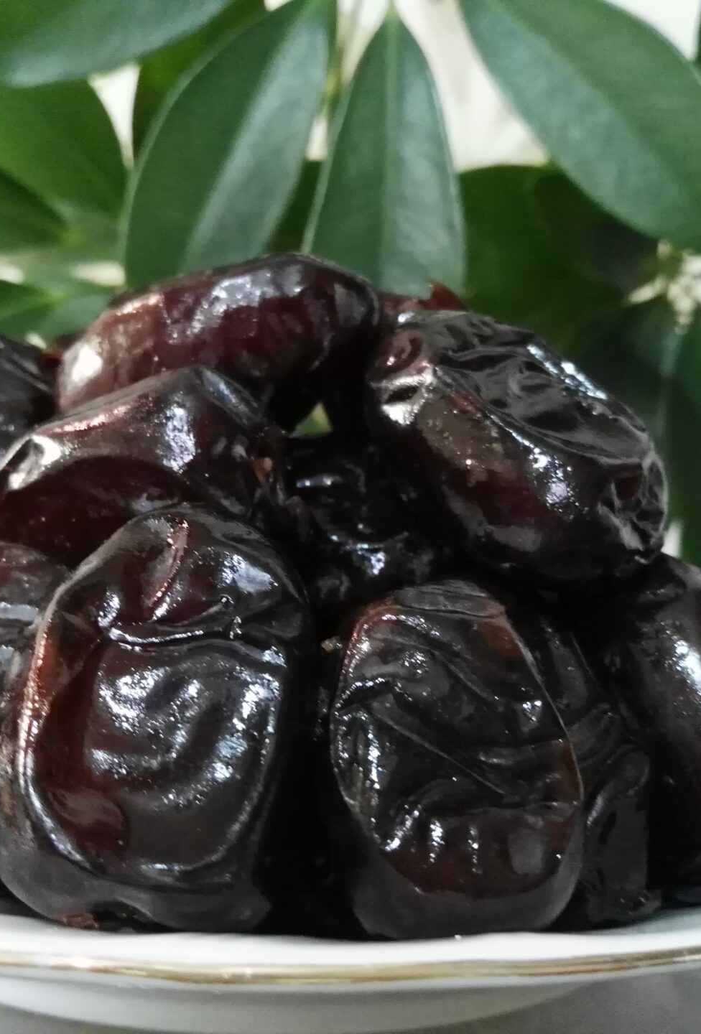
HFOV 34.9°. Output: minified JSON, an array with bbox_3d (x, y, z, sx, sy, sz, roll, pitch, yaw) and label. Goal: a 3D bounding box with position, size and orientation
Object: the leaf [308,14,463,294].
[{"bbox_3d":[0.009,-0.078,0.252,0.036,0.077,0.008,0,-14,0],"label":"leaf"}]

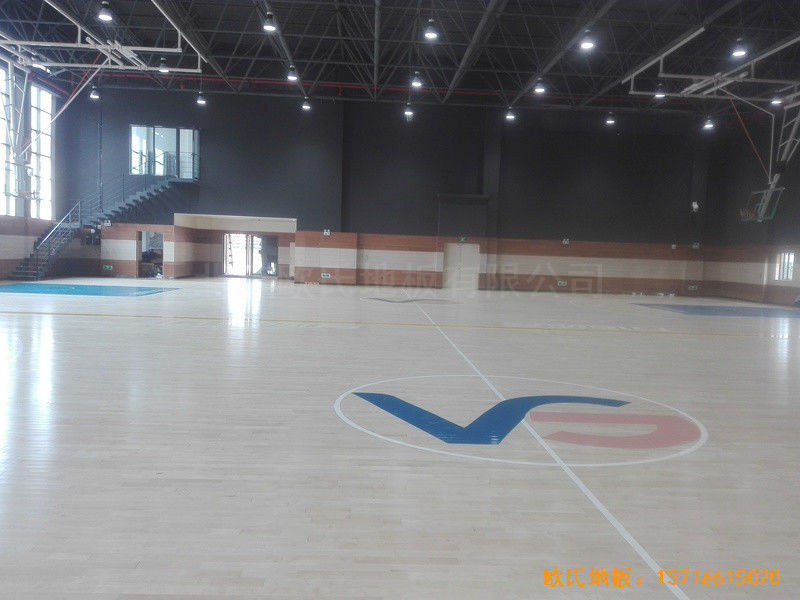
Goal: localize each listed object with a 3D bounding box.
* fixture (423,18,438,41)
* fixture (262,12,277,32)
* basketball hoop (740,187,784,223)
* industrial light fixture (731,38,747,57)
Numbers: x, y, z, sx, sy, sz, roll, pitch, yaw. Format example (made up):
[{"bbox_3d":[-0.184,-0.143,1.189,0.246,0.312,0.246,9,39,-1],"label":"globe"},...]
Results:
[{"bbox_3d":[0.904,-8.034,18.500,0.430,0.570,0.430,2,4,-2],"label":"fixture"},{"bbox_3d":[-3.806,-8.114,18.200,0.430,0.570,0.430,2,4,-2],"label":"fixture"},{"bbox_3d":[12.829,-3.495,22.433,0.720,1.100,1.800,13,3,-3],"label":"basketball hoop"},{"bbox_3d":[10.253,-7.639,18.900,0.430,0.570,0.430,2,4,-2],"label":"industrial light fixture"}]

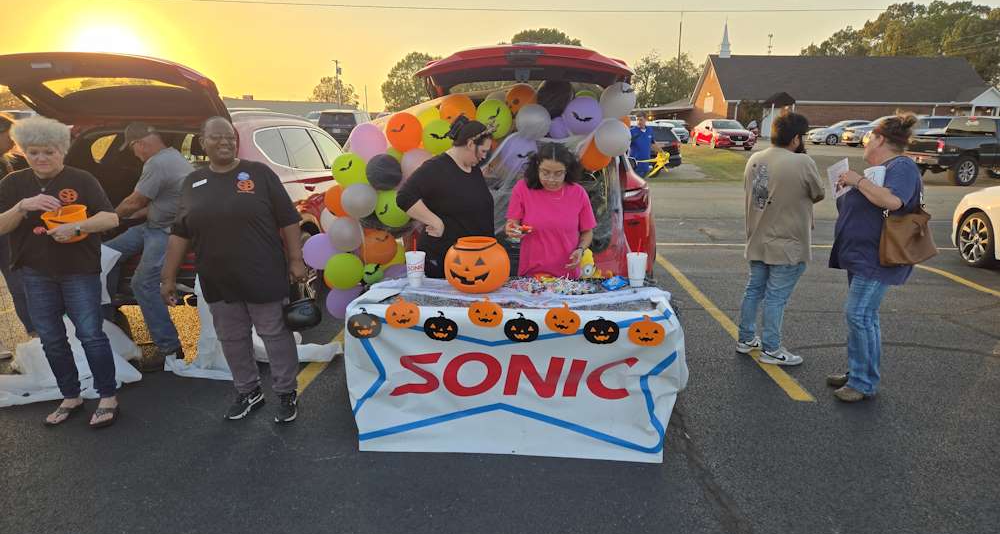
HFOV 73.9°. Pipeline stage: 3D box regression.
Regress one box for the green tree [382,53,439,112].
[{"bbox_3d":[-10.707,-21.816,82.238,8.500,9.800,8.500,0,13,0],"label":"green tree"}]

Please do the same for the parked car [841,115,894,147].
[{"bbox_3d":[22.041,-7.620,37.500,4.650,1.680,1.850,-1,13,-8],"label":"parked car"}]

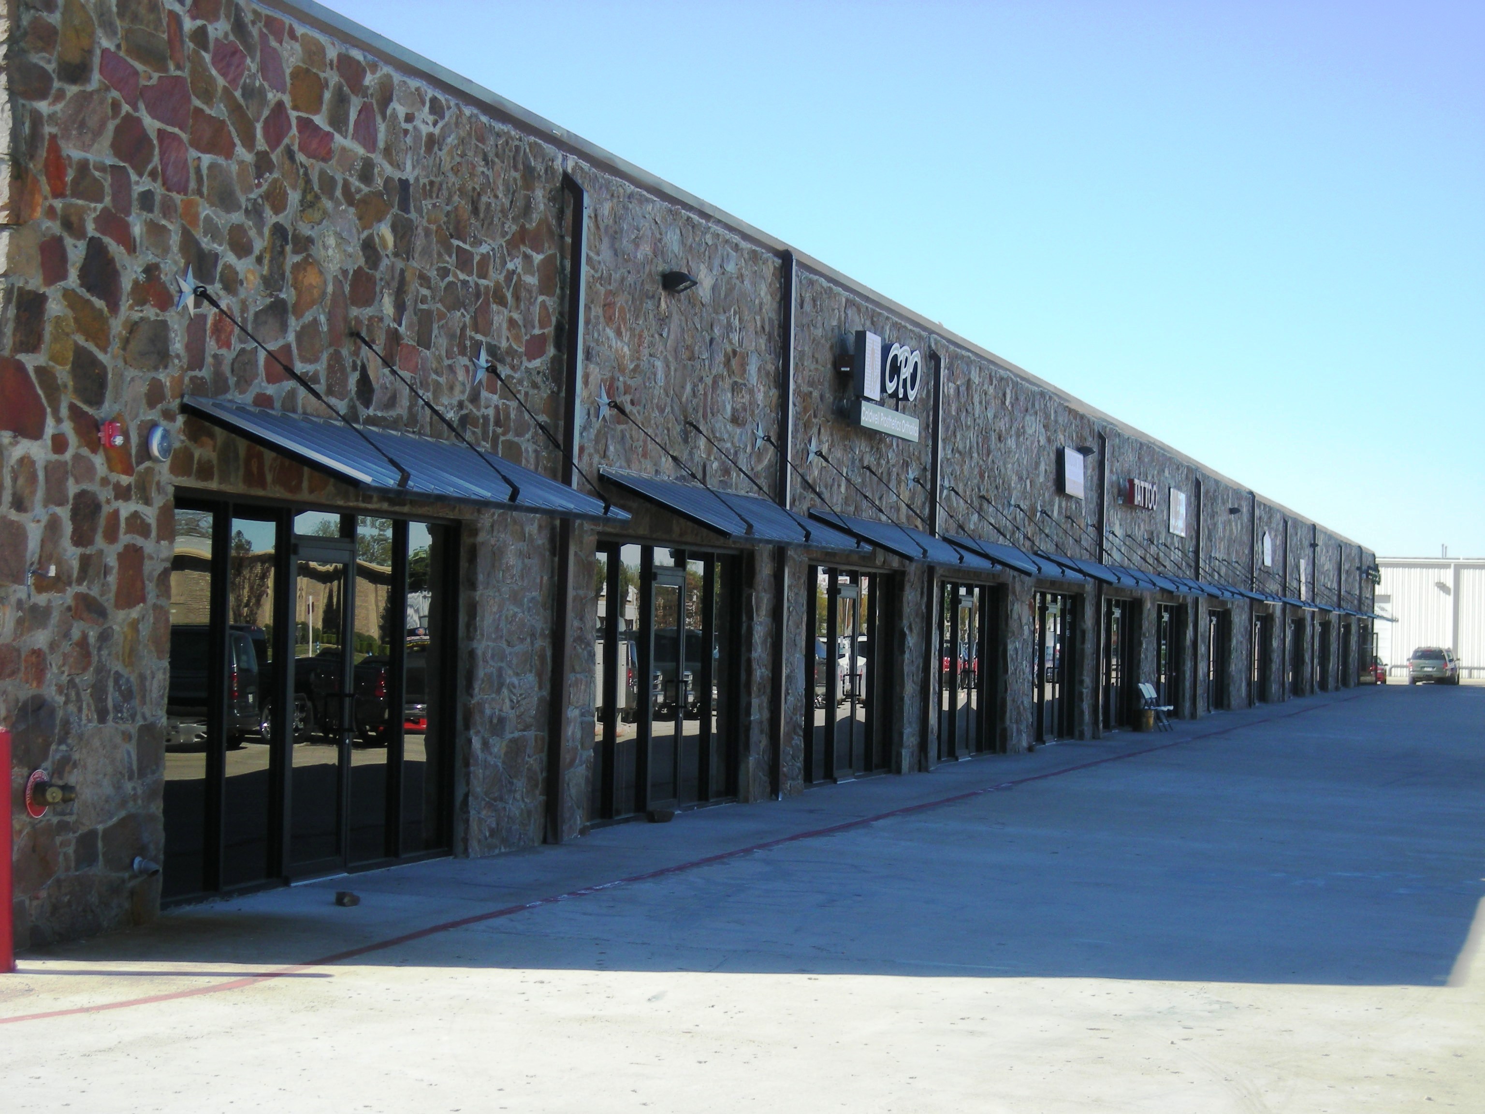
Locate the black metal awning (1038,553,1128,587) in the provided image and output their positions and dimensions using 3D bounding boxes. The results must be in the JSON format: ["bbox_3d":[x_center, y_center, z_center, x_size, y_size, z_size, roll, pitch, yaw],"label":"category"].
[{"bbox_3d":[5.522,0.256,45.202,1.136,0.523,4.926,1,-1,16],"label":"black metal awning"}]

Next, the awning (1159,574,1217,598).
[{"bbox_3d":[9.400,0.664,59.396,1.130,0.520,5.050,1,-2,16],"label":"awning"}]

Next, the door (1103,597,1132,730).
[{"bbox_3d":[6.642,1.922,52.338,0.140,2.400,4.860,1,-1,16],"label":"door"}]

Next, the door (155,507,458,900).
[{"bbox_3d":[-2.737,0.877,18.815,0.120,2.440,4.740,1,-2,16],"label":"door"}]

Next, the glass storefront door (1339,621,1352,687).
[{"bbox_3d":[22.310,3.663,108.335,0.120,2.422,4.800,1,-2,16],"label":"glass storefront door"}]

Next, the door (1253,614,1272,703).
[{"bbox_3d":[13.577,2.705,77.265,0.140,2.400,4.860,1,-1,16],"label":"door"}]

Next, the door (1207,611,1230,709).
[{"bbox_3d":[10.917,2.407,67.618,0.120,2.407,4.600,1,-2,16],"label":"door"}]

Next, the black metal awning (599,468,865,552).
[{"bbox_3d":[0.038,-0.366,25.972,1.110,0.535,5.000,1,-2,16],"label":"black metal awning"}]

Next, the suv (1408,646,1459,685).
[{"bbox_3d":[33.207,5.259,140.254,1.900,1.780,4.780,1,-2,19],"label":"suv"}]

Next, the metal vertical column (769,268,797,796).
[{"bbox_3d":[0.379,-0.282,28.553,0.150,5.327,0.110,1,-1,16],"label":"metal vertical column"}]

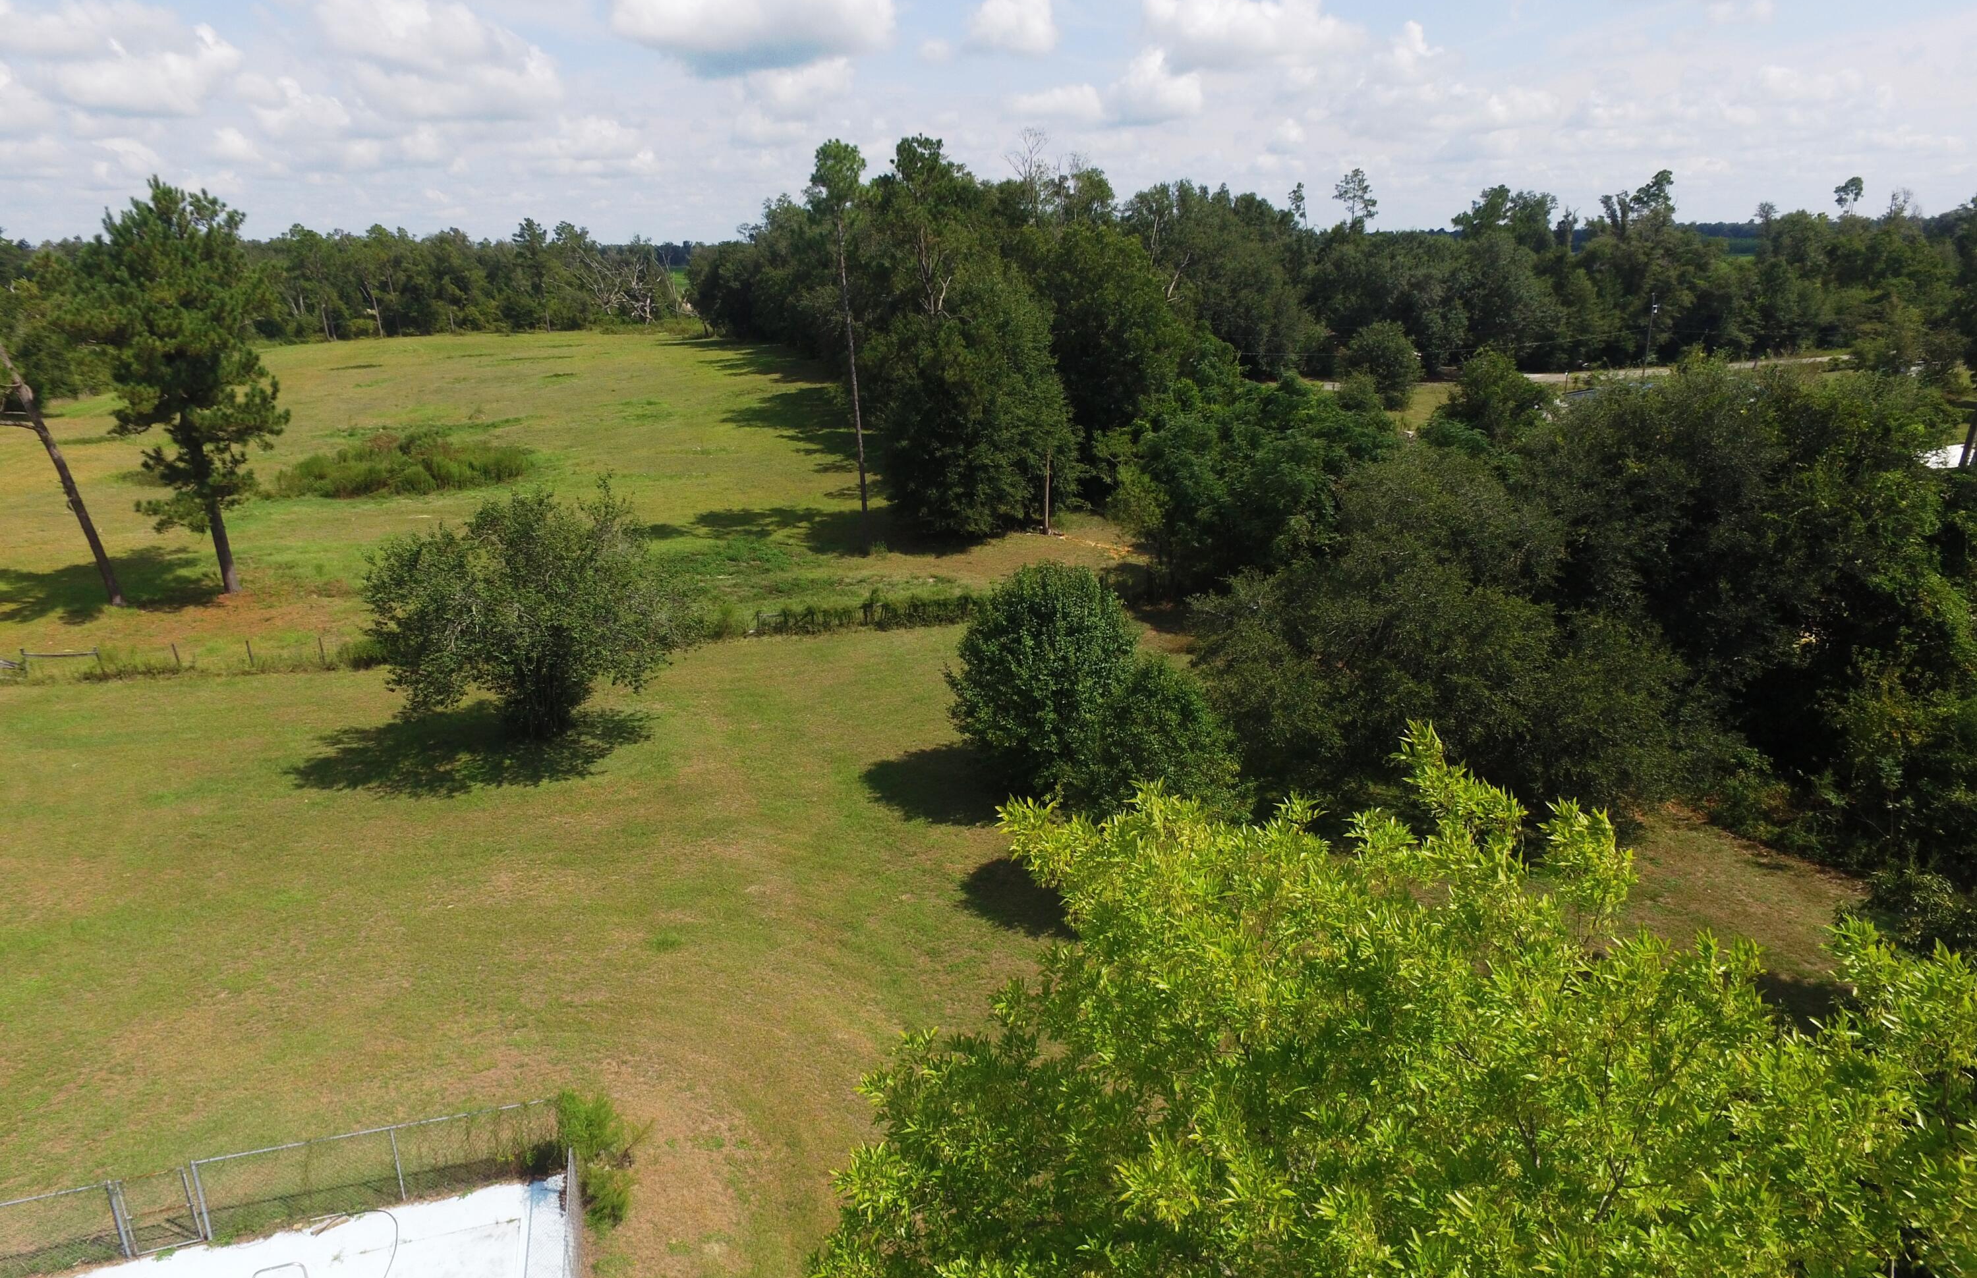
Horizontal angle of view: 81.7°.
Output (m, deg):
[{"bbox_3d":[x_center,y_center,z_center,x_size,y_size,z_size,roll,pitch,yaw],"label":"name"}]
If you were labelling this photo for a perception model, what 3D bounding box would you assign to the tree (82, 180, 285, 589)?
[{"bbox_3d":[-29.529,-8.973,42.164,5.800,15.100,5.700,-1,19,0],"label":"tree"}]

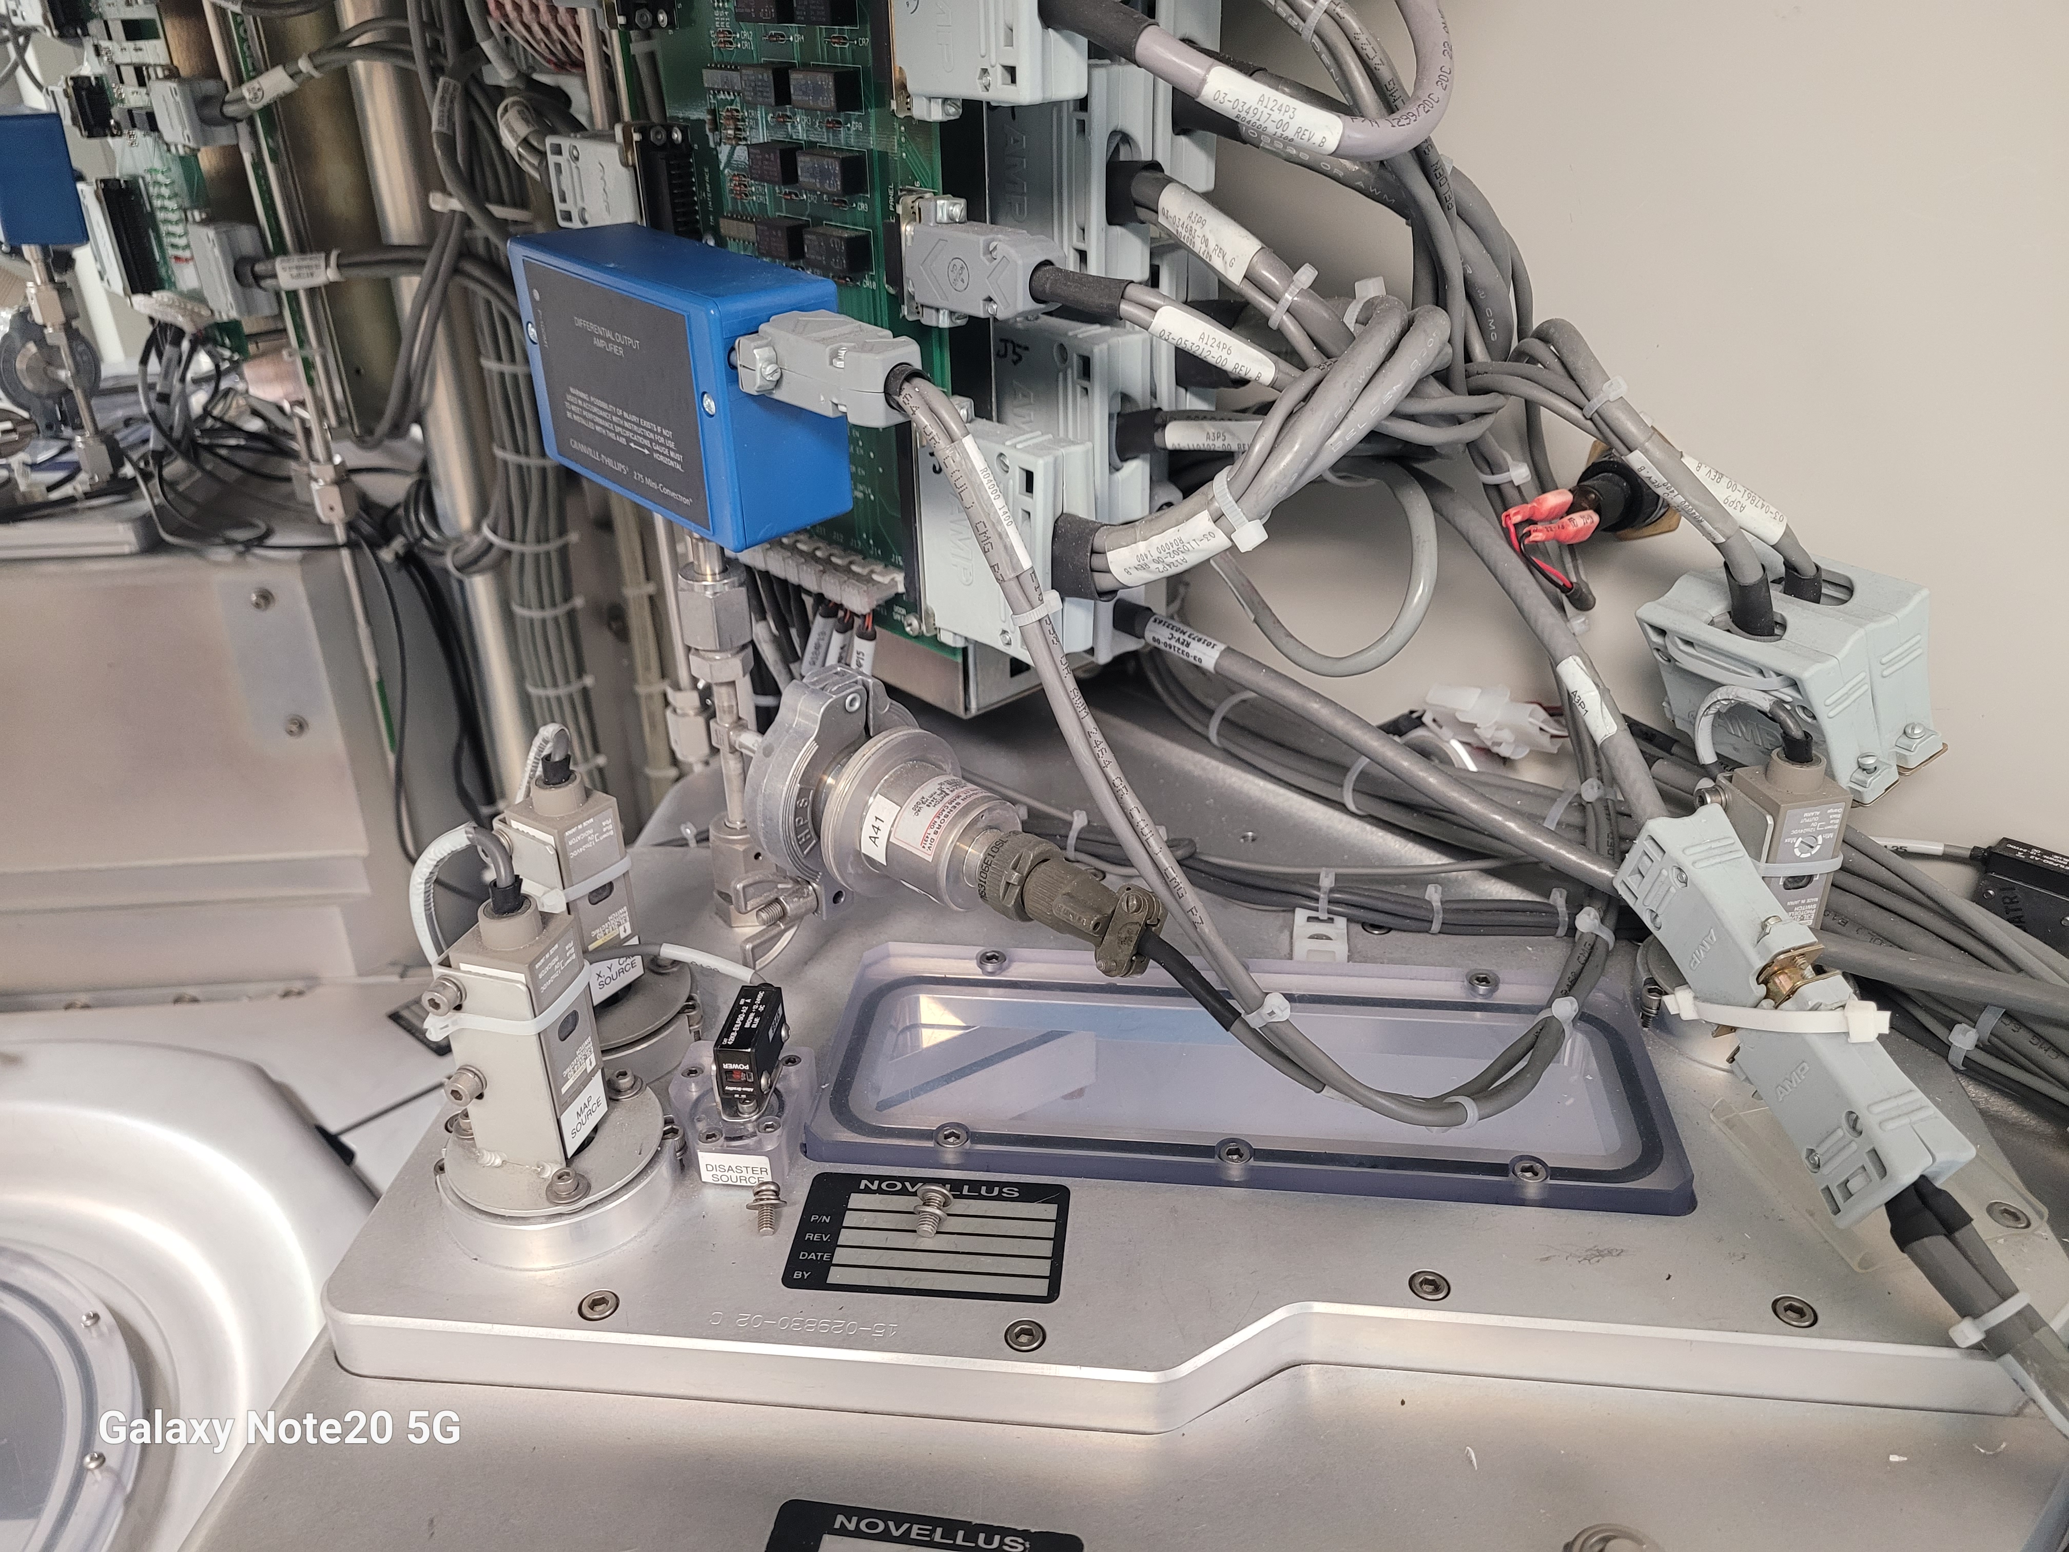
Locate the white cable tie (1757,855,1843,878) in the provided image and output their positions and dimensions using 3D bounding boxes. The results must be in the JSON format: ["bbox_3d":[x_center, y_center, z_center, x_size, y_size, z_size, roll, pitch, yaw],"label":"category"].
[{"bbox_3d":[0.222,0.021,0.466,0.026,0.005,0.027,-10,31,-13],"label":"white cable tie"}]

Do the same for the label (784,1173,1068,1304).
[{"bbox_3d":[-0.025,0.110,0.372,0.064,0.001,0.037,2,31,5],"label":"label"}]

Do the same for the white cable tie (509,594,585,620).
[{"bbox_3d":[-0.222,-0.079,0.705,0.034,0.005,0.028,-4,30,-3],"label":"white cable tie"}]

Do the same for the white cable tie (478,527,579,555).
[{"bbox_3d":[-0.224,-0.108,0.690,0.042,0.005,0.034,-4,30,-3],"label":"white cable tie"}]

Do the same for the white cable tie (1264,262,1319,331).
[{"bbox_3d":[0.066,-0.123,0.398,0.006,0.017,0.011,35,20,12],"label":"white cable tie"}]

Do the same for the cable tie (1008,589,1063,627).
[{"bbox_3d":[0.000,-0.045,0.412,0.015,0.004,0.009,-25,29,3],"label":"cable tie"}]

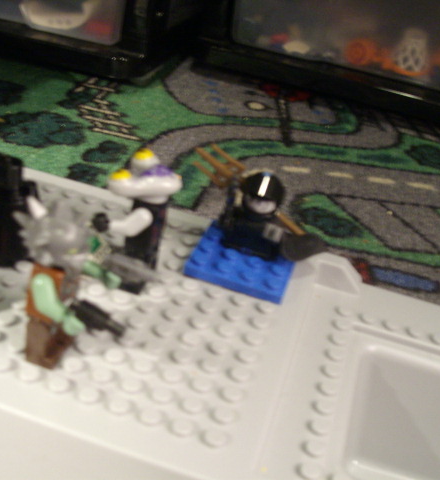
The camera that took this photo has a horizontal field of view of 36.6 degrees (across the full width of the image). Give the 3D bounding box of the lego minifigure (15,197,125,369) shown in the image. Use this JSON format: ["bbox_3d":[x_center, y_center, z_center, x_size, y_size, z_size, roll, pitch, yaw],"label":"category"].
[{"bbox_3d":[-0.033,0.010,0.160,0.032,0.045,0.025,16,31,8],"label":"lego minifigure"}]

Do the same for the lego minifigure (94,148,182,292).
[{"bbox_3d":[-0.023,-0.005,0.195,0.022,0.040,0.024,16,31,8],"label":"lego minifigure"}]

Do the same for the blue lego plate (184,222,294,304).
[{"bbox_3d":[0.008,0.006,0.220,0.032,0.005,0.032,16,31,8],"label":"blue lego plate"}]

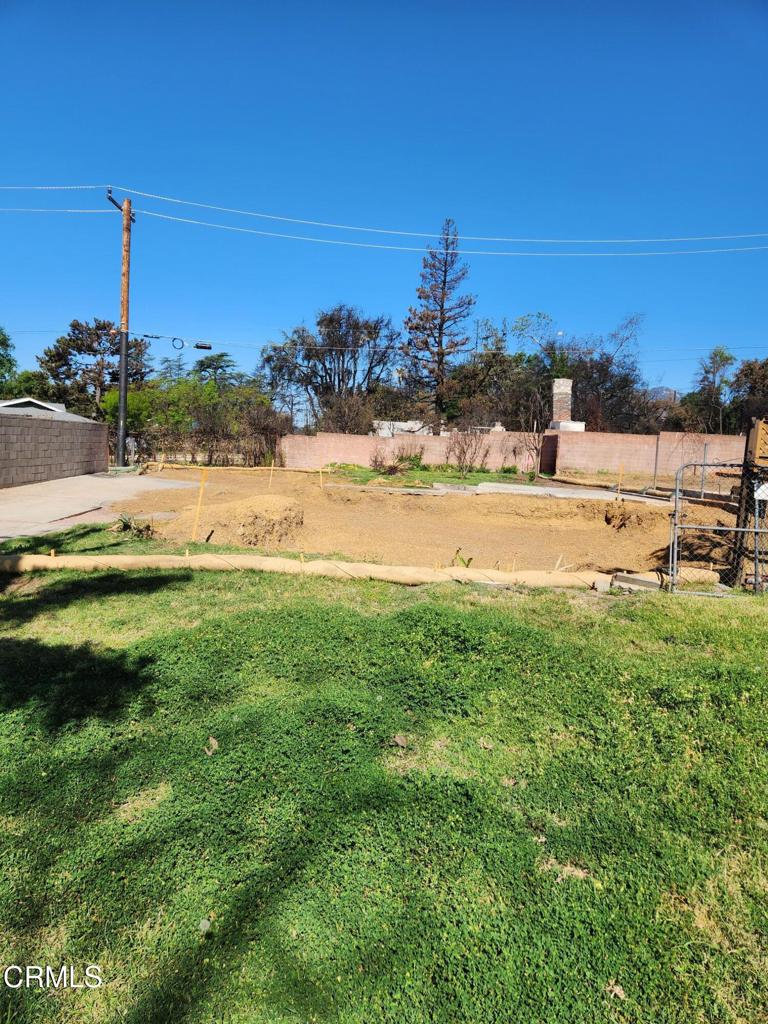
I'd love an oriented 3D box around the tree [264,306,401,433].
[{"bbox_3d":[-3.975,-9.839,52.000,10.300,11.750,9.000,2,6,-5],"label":"tree"}]

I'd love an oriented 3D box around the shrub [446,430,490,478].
[{"bbox_3d":[3.300,-2.300,27.300,1.750,1.930,1.600,3,6,7],"label":"shrub"}]

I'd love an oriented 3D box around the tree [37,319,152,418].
[{"bbox_3d":[-20.413,-8.881,48.000,8.200,9.330,7.500,0,6,-23],"label":"tree"}]

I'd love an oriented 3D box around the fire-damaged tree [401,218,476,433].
[{"bbox_3d":[4.087,-12.355,50.000,5.600,17.770,5.500,3,6,4],"label":"fire-damaged tree"}]

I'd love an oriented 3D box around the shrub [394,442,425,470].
[{"bbox_3d":[1.088,-2.508,31.000,1.450,1.310,1.200,2,6,2],"label":"shrub"}]

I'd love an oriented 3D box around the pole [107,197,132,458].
[{"bbox_3d":[-10.581,-7.259,27.300,1.000,11.060,0.500,0,6,-21],"label":"pole"}]

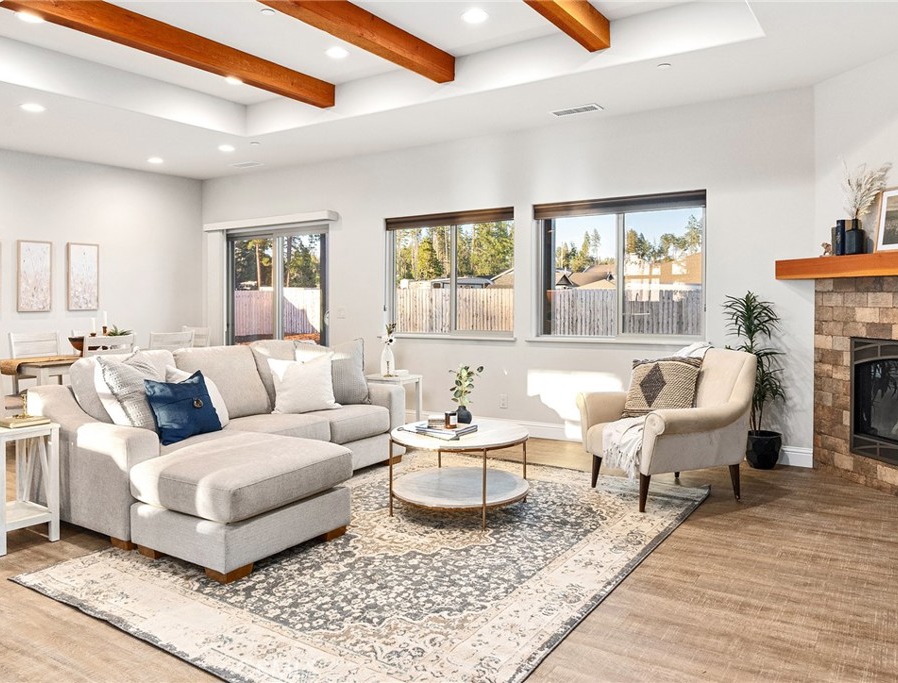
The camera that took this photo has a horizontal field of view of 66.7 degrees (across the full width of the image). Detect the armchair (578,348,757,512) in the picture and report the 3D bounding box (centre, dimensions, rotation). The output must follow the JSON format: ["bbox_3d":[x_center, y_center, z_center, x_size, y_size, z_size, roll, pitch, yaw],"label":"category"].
[{"bbox_3d":[1.422,0.517,4.394,0.867,0.912,0.932,-2,4,-19],"label":"armchair"}]

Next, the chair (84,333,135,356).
[{"bbox_3d":[-3.040,0.431,5.895,0.520,0.979,0.455,2,5,33],"label":"chair"}]

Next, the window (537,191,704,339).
[{"bbox_3d":[1.411,-0.600,5.795,1.480,1.207,0.120,2,3,32],"label":"window"}]

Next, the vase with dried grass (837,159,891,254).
[{"bbox_3d":[2.658,-0.854,4.367,0.260,0.608,0.320,-1,2,-13],"label":"vase with dried grass"}]

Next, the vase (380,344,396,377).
[{"bbox_3d":[-0.535,0.162,5.954,0.115,0.275,0.115,2,3,32],"label":"vase"}]

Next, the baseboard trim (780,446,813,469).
[{"bbox_3d":[2.532,0.842,4.980,0.222,0.150,0.018,2,5,33],"label":"baseboard trim"}]

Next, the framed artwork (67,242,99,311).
[{"bbox_3d":[-3.862,-0.679,7.221,0.038,0.703,0.313,2,5,33],"label":"framed artwork"}]

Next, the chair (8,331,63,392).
[{"bbox_3d":[-3.566,0.402,6.113,0.540,0.970,0.450,2,3,32],"label":"chair"}]

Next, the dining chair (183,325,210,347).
[{"bbox_3d":[-2.690,0.356,6.684,0.470,0.975,0.560,1,3,33],"label":"dining chair"}]

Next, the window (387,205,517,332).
[{"bbox_3d":[0.003,-0.642,6.674,1.470,1.207,0.120,2,3,32],"label":"window"}]

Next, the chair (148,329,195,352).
[{"bbox_3d":[-2.639,0.394,6.146,0.560,0.975,0.470,1,3,33],"label":"chair"}]

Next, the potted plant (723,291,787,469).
[{"bbox_3d":[2.275,0.275,5.060,0.430,1.310,0.420,2,3,32],"label":"potted plant"}]

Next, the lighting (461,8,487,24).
[{"bbox_3d":[0.162,-1.994,4.202,0.165,0.020,0.165,-1,4,0],"label":"lighting"}]

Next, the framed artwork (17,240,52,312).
[{"bbox_3d":[-4.131,-0.649,6.812,0.038,0.703,0.306,2,5,33],"label":"framed artwork"}]

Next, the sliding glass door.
[{"bbox_3d":[-2.001,-0.258,7.760,1.620,2.040,0.110,1,3,33],"label":"sliding glass door"}]

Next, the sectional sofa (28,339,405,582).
[{"bbox_3d":[-1.085,0.519,4.398,1.780,0.964,2.294,2,5,33],"label":"sectional sofa"}]

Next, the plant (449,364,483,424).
[{"bbox_3d":[0.112,0.329,4.386,0.190,0.380,0.180,2,3,32],"label":"plant"}]

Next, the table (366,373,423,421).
[{"bbox_3d":[-0.502,0.598,5.893,0.420,0.595,0.340,2,3,32],"label":"table"}]

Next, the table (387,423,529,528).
[{"bbox_3d":[0.068,0.771,4.089,0.835,0.475,0.835,-1,2,0],"label":"table"}]

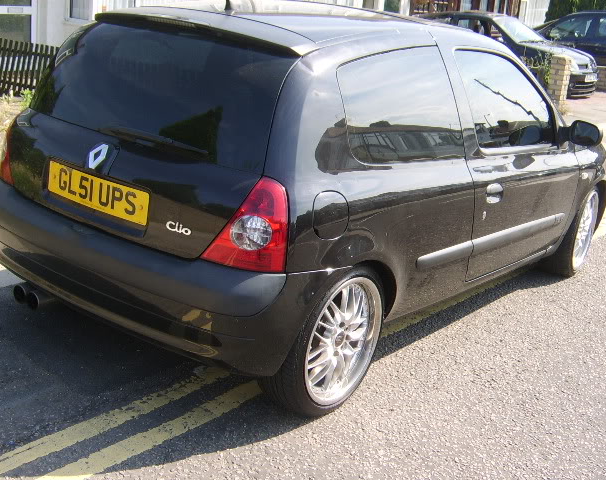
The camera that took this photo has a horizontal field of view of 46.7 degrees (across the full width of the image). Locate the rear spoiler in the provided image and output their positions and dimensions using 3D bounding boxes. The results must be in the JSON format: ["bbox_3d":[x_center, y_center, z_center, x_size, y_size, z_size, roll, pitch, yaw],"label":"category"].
[{"bbox_3d":[-0.404,-0.734,2.388,1.050,0.110,0.210,18,20,35],"label":"rear spoiler"}]

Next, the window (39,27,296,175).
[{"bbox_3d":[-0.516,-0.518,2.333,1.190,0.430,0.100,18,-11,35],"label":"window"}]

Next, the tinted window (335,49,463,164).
[{"bbox_3d":[0.349,-0.462,2.388,0.070,0.430,0.750,-6,5,40],"label":"tinted window"}]

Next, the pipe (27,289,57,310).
[{"bbox_3d":[-0.944,0.210,2.620,0.080,0.080,0.160,18,20,35],"label":"pipe"}]

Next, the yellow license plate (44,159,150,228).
[{"bbox_3d":[-0.674,-0.155,2.283,0.520,0.112,0.018,18,16,35],"label":"yellow license plate"}]

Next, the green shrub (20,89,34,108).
[{"bbox_3d":[-3.131,-1.611,8.000,0.220,0.250,0.220,18,20,35],"label":"green shrub"}]

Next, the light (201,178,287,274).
[{"bbox_3d":[-0.151,-0.048,1.985,0.250,0.270,0.120,13,18,21],"label":"light"}]

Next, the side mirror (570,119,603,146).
[{"bbox_3d":[1.354,-0.510,3.356,0.170,0.125,0.110,18,20,35],"label":"side mirror"}]

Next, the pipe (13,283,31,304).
[{"bbox_3d":[-1.016,0.191,2.674,0.080,0.080,0.160,18,20,35],"label":"pipe"}]

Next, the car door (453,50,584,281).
[{"bbox_3d":[0.973,-0.350,3.222,0.240,0.990,1.310,18,20,35],"label":"car door"}]

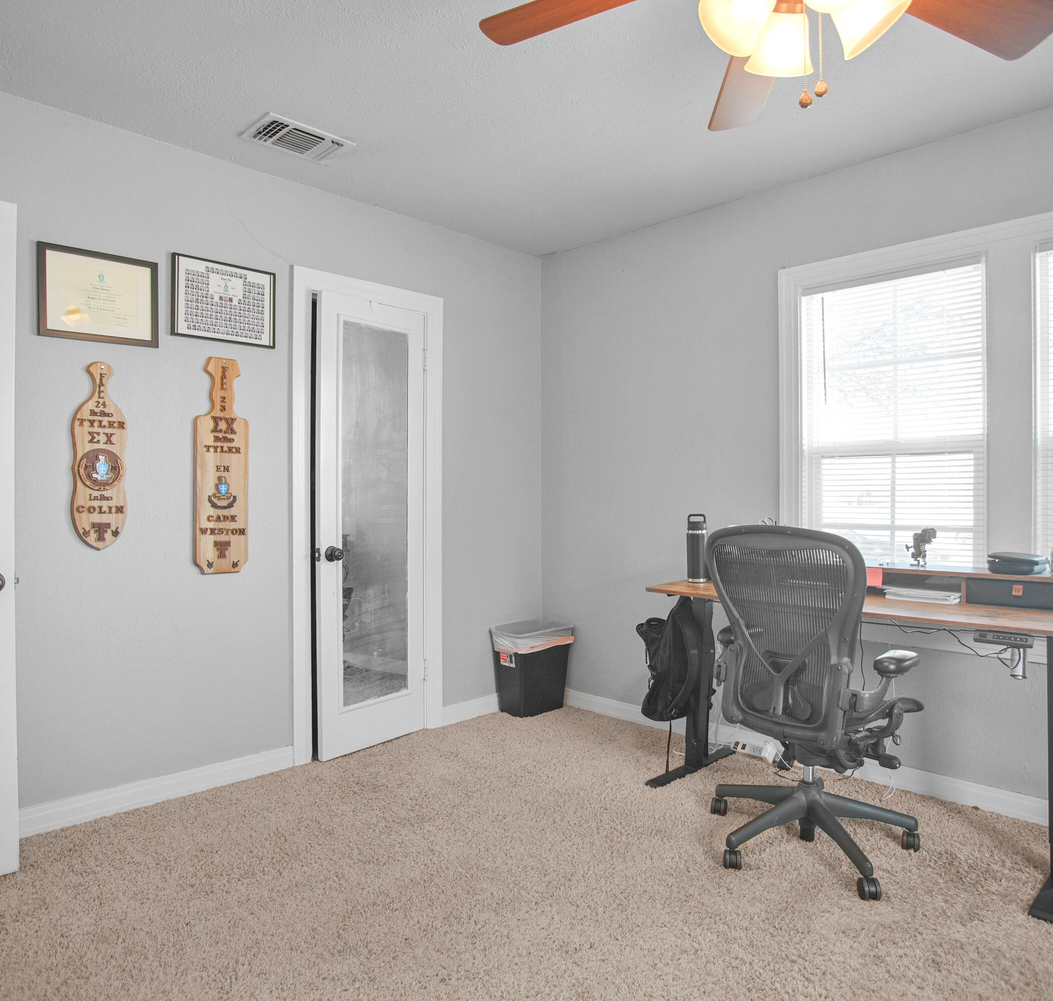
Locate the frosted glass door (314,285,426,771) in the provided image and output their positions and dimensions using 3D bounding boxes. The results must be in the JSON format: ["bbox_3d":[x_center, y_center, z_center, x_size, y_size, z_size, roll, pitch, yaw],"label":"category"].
[{"bbox_3d":[-0.692,0.105,3.217,0.037,1.993,0.575,0,0,43],"label":"frosted glass door"}]

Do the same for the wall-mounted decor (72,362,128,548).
[{"bbox_3d":[-1.506,-0.157,2.501,0.172,0.660,0.022,0,0,-41],"label":"wall-mounted decor"}]

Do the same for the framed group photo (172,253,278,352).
[{"bbox_3d":[-1.181,-0.773,2.785,0.390,0.310,0.020,0,0,-41],"label":"framed group photo"}]

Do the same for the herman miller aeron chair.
[{"bbox_3d":[0.908,0.600,2.300,0.665,1.040,0.675,0,0,-41],"label":"herman miller aeron chair"}]

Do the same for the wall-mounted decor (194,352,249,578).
[{"bbox_3d":[-1.192,-0.136,2.776,0.200,0.840,0.022,0,0,-41],"label":"wall-mounted decor"}]

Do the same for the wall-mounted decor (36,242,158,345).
[{"bbox_3d":[-1.502,-0.713,2.504,0.372,0.315,0.022,0,0,-41],"label":"wall-mounted decor"}]

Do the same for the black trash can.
[{"bbox_3d":[0.030,0.905,3.800,0.375,0.430,0.265,0,0,-41],"label":"black trash can"}]

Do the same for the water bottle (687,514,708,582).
[{"bbox_3d":[0.706,0.200,2.930,0.081,0.280,0.081,0,0,42],"label":"water bottle"}]

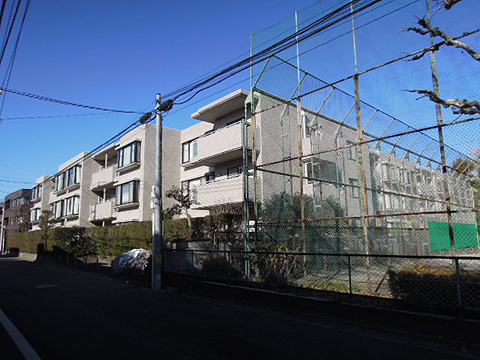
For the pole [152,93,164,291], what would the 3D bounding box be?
[{"bbox_3d":[-2.694,0.214,10.991,0.300,6.540,0.300,7,-13,-41],"label":"pole"}]

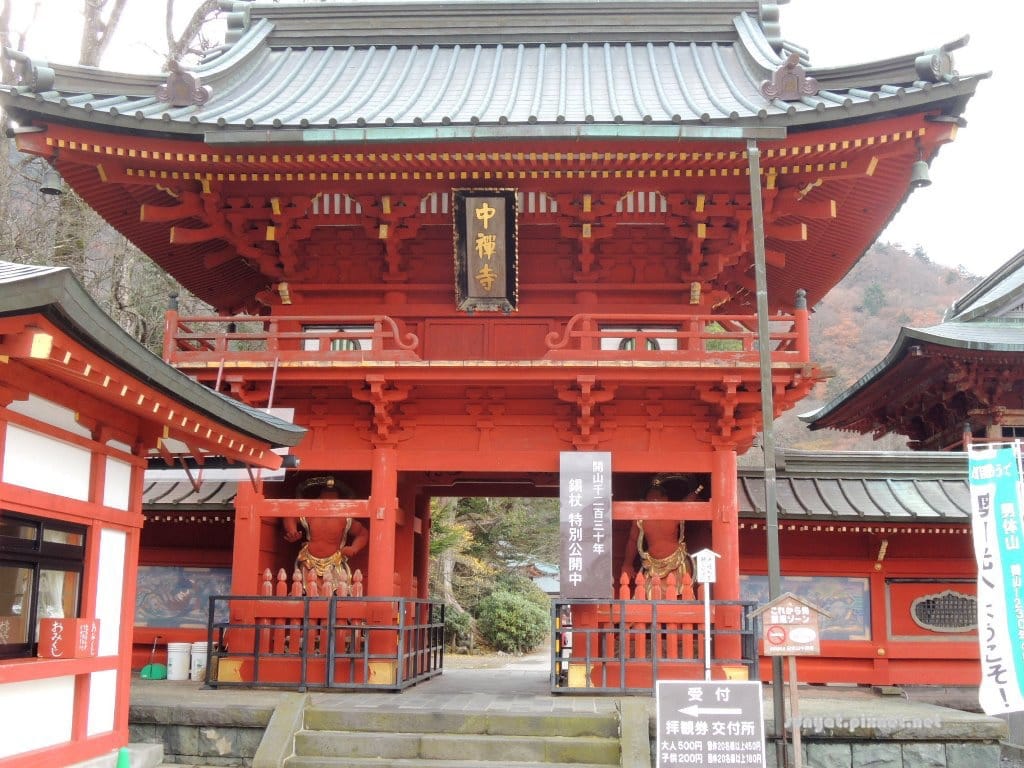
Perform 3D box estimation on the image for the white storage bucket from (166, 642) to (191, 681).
[{"bbox_3d":[-4.469,3.730,15.938,0.309,0.486,0.309,1,-11,0],"label":"white storage bucket"}]

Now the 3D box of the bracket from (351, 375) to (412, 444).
[{"bbox_3d":[-1.667,0.357,14.950,0.738,0.761,0.972,0,-11,3],"label":"bracket"}]

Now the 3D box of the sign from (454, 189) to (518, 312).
[{"bbox_3d":[-0.337,-1.765,15.714,0.845,1.650,0.153,0,18,3],"label":"sign"}]

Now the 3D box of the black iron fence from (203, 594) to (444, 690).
[{"bbox_3d":[-2.271,3.364,15.559,2.340,1.058,4.095,0,-11,3],"label":"black iron fence"}]

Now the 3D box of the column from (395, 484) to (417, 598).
[{"bbox_3d":[-1.642,2.811,17.605,0.346,2.992,0.346,0,-11,3],"label":"column"}]

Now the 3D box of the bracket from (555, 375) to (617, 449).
[{"bbox_3d":[0.977,0.391,15.560,0.804,0.804,1.122,0,-11,3],"label":"bracket"}]

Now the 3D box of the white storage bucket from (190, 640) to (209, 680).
[{"bbox_3d":[-4.112,3.695,15.785,0.309,0.505,0.309,1,-11,0],"label":"white storage bucket"}]

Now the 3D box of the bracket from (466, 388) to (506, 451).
[{"bbox_3d":[-0.340,0.457,15.401,0.522,0.810,0.198,0,-11,3],"label":"bracket"}]

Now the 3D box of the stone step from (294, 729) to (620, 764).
[{"bbox_3d":[-0.466,3.184,10.368,2.808,0.167,0.450,0,-11,3],"label":"stone step"}]

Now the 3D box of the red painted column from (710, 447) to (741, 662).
[{"bbox_3d":[2.694,2.150,14.908,0.324,2.696,0.324,0,-11,3],"label":"red painted column"}]

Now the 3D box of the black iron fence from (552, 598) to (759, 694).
[{"bbox_3d":[1.752,3.400,15.449,2.376,1.058,3.870,0,-11,3],"label":"black iron fence"}]

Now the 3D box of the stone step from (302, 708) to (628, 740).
[{"bbox_3d":[-0.478,3.237,11.332,3.039,0.196,0.374,-1,-11,7],"label":"stone step"}]

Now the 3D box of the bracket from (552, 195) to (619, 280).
[{"bbox_3d":[1.007,-2.016,16.360,0.898,0.972,1.141,0,-11,3],"label":"bracket"}]

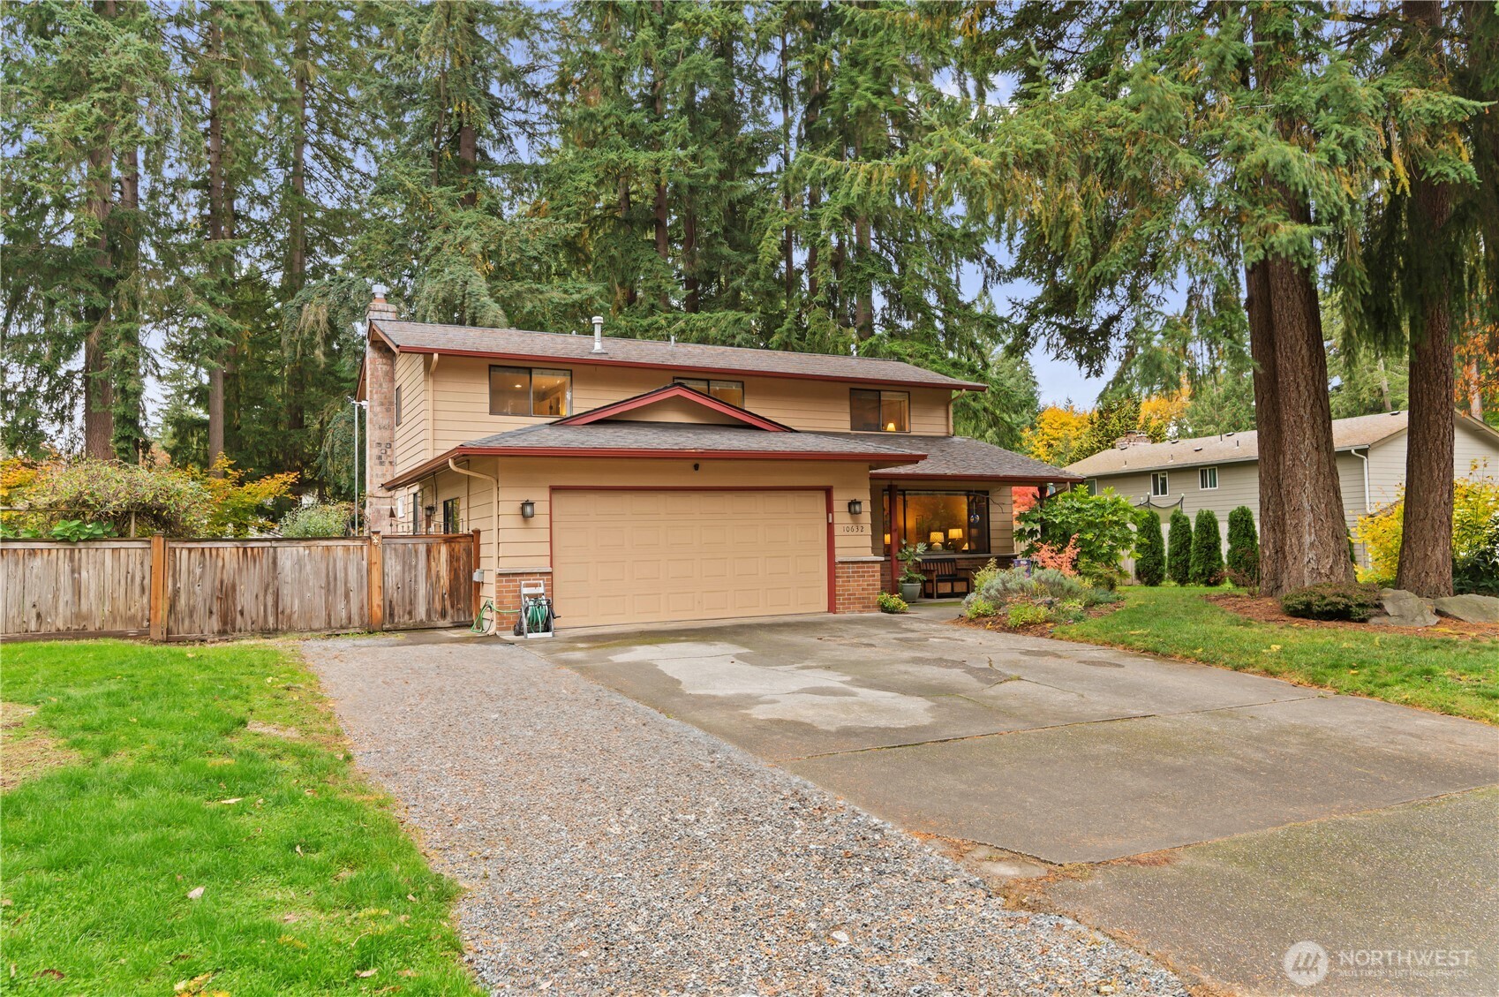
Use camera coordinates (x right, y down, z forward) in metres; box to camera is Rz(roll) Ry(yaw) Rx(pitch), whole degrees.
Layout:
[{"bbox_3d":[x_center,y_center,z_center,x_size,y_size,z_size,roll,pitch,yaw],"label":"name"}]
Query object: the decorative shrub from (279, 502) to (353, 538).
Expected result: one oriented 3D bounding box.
[{"bbox_3d":[-8.738,1.211,21.000,1.500,2.250,1.500,0,-3,-26],"label":"decorative shrub"}]

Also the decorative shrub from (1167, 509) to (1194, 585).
[{"bbox_3d":[11.023,1.272,26.600,0.640,1.960,0.640,-2,-3,22],"label":"decorative shrub"}]

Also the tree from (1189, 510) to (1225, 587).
[{"bbox_3d":[11.904,1.255,27.000,0.860,1.960,0.860,0,-3,-26],"label":"tree"}]

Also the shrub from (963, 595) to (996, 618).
[{"bbox_3d":[3.629,1.726,16.400,0.500,0.330,0.460,-2,-3,12],"label":"shrub"}]

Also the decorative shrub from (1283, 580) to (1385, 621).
[{"bbox_3d":[9.132,1.575,16.300,1.500,0.620,1.350,0,-3,-26],"label":"decorative shrub"}]

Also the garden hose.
[{"bbox_3d":[-3.830,1.745,15.600,0.650,0.500,0.500,0,-3,-26],"label":"garden hose"}]

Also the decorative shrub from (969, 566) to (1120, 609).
[{"bbox_3d":[4.938,1.500,17.400,2.100,0.690,1.300,0,-3,-26],"label":"decorative shrub"}]

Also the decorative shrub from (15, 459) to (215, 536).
[{"bbox_3d":[-11.424,0.784,18.700,3.200,2.980,2.400,0,-3,-26],"label":"decorative shrub"}]

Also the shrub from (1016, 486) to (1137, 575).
[{"bbox_3d":[7.339,0.902,23.400,2.500,2.350,2.400,0,-3,-26],"label":"shrub"}]

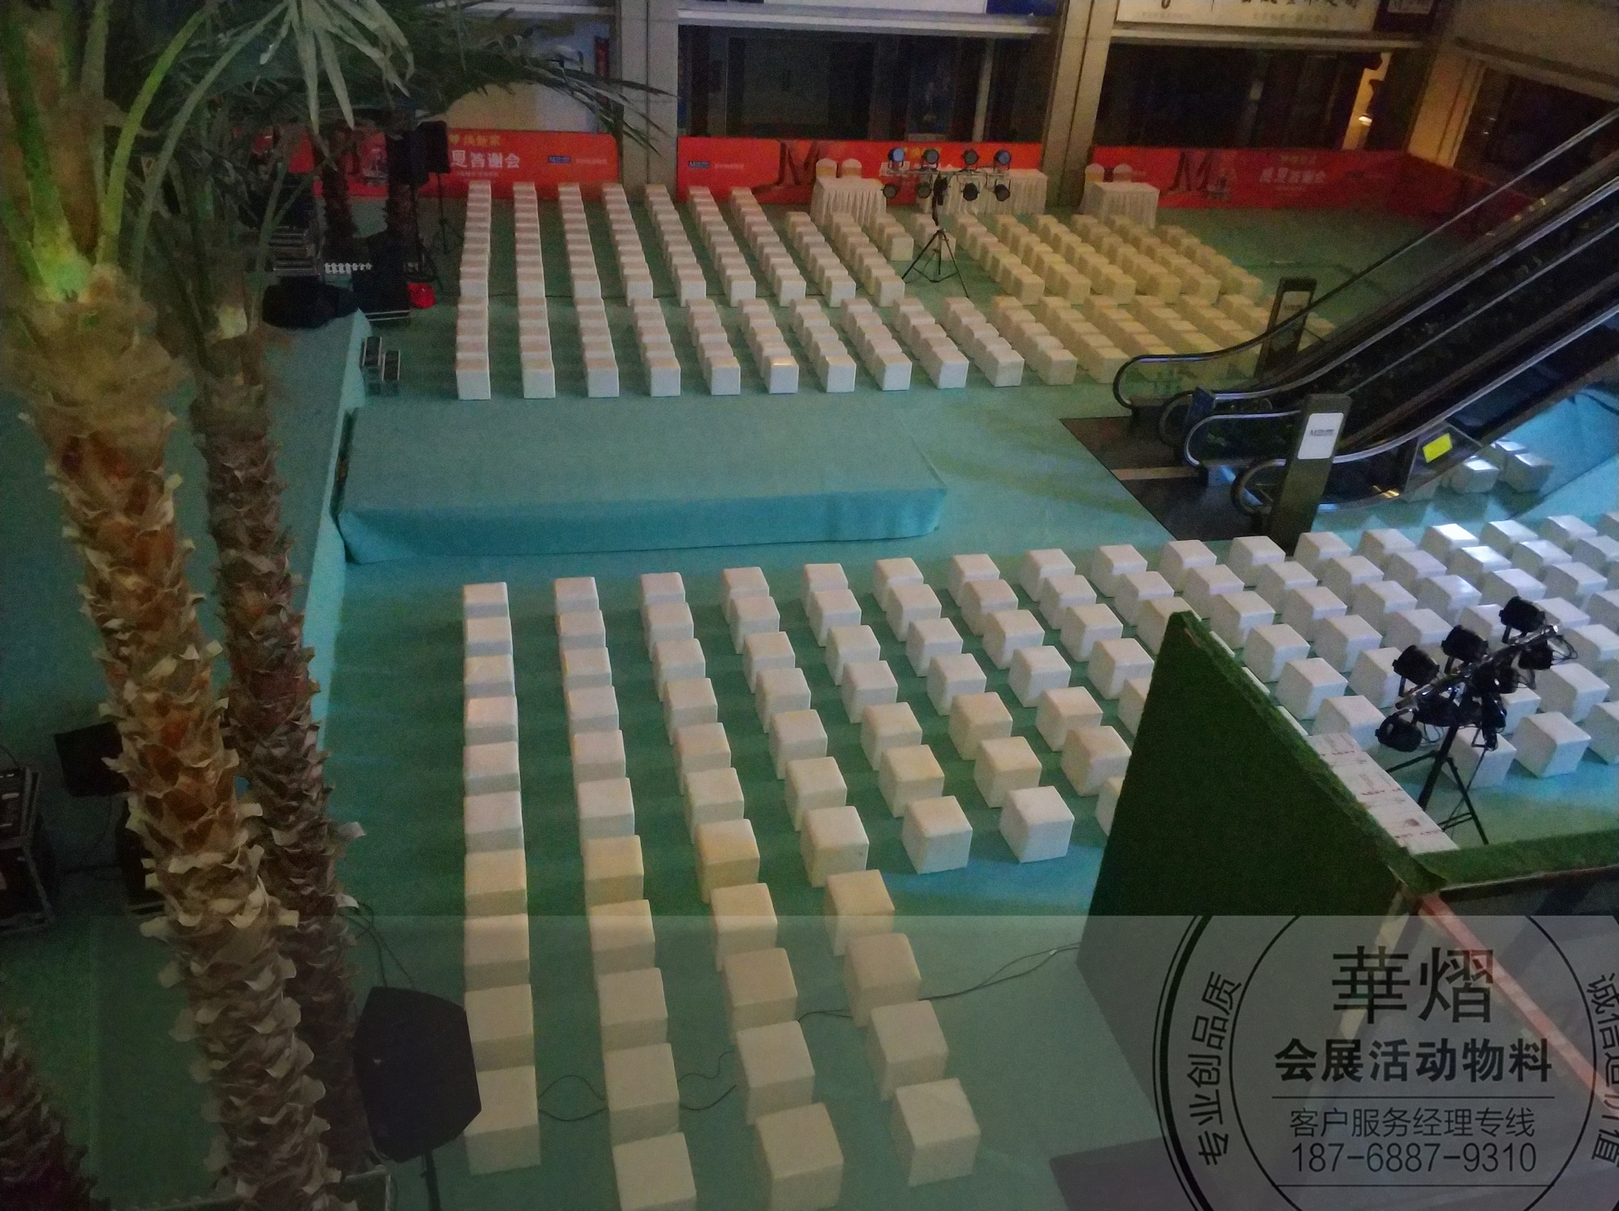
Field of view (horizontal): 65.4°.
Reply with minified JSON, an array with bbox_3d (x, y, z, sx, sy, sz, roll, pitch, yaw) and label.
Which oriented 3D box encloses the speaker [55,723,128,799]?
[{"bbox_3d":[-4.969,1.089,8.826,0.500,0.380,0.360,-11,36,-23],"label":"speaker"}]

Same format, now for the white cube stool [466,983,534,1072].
[{"bbox_3d":[-1.934,2.689,7.909,0.400,0.385,0.400,-4,33,-13],"label":"white cube stool"}]

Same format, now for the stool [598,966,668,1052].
[{"bbox_3d":[-1.136,2.643,8.092,0.400,0.385,0.400,-3,32,-13],"label":"stool"}]

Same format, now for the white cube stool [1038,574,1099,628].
[{"bbox_3d":[2.688,-0.031,13.087,0.405,0.386,0.405,-4,33,-13],"label":"white cube stool"}]

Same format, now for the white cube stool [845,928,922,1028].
[{"bbox_3d":[0.491,2.546,8.577,0.400,0.390,0.401,-3,33,-13],"label":"white cube stool"}]

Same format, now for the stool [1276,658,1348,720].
[{"bbox_3d":[4.751,0.789,11.925,0.400,0.390,0.395,-6,34,-16],"label":"stool"}]

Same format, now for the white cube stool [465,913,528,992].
[{"bbox_3d":[-2.088,2.387,8.481,0.400,0.390,0.401,-4,33,-13],"label":"white cube stool"}]

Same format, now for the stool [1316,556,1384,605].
[{"bbox_3d":[5.953,-0.265,13.826,0.400,0.395,0.400,-4,33,-14],"label":"stool"}]

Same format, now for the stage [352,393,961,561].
[{"bbox_3d":[-1.867,-1.532,14.736,6.480,0.599,2.430,-3,33,-12],"label":"stage"}]

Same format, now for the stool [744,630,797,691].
[{"bbox_3d":[-0.377,0.535,11.861,0.400,0.400,0.400,-4,33,-14],"label":"stool"}]

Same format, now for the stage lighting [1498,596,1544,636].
[{"bbox_3d":[5.484,0.078,9.707,0.240,0.235,0.230,-16,36,-30],"label":"stage lighting"}]

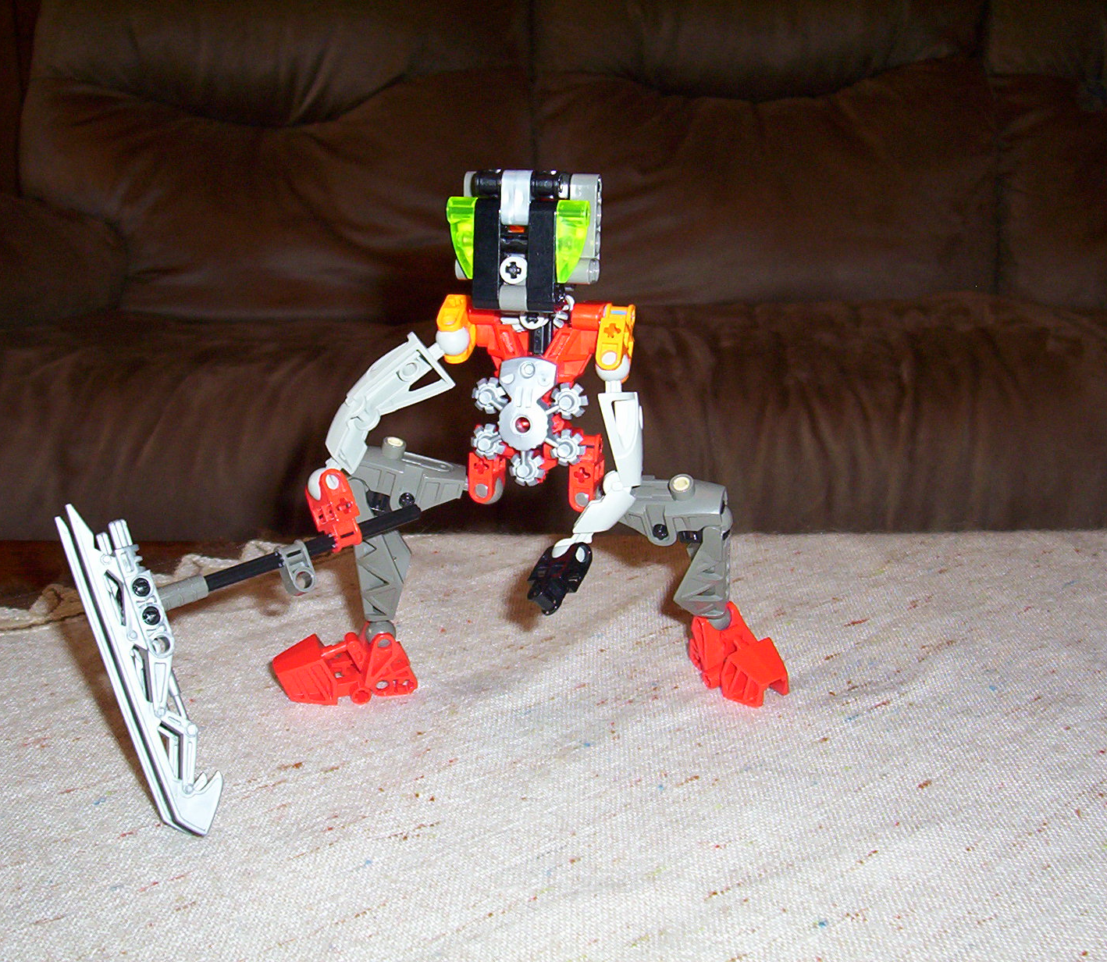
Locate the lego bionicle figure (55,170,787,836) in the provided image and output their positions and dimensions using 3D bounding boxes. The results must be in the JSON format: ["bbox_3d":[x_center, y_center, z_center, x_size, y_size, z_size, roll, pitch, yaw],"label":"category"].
[{"bbox_3d":[-0.028,-0.004,0.443,0.182,0.159,0.152,3,14,13],"label":"lego bionicle figure"}]

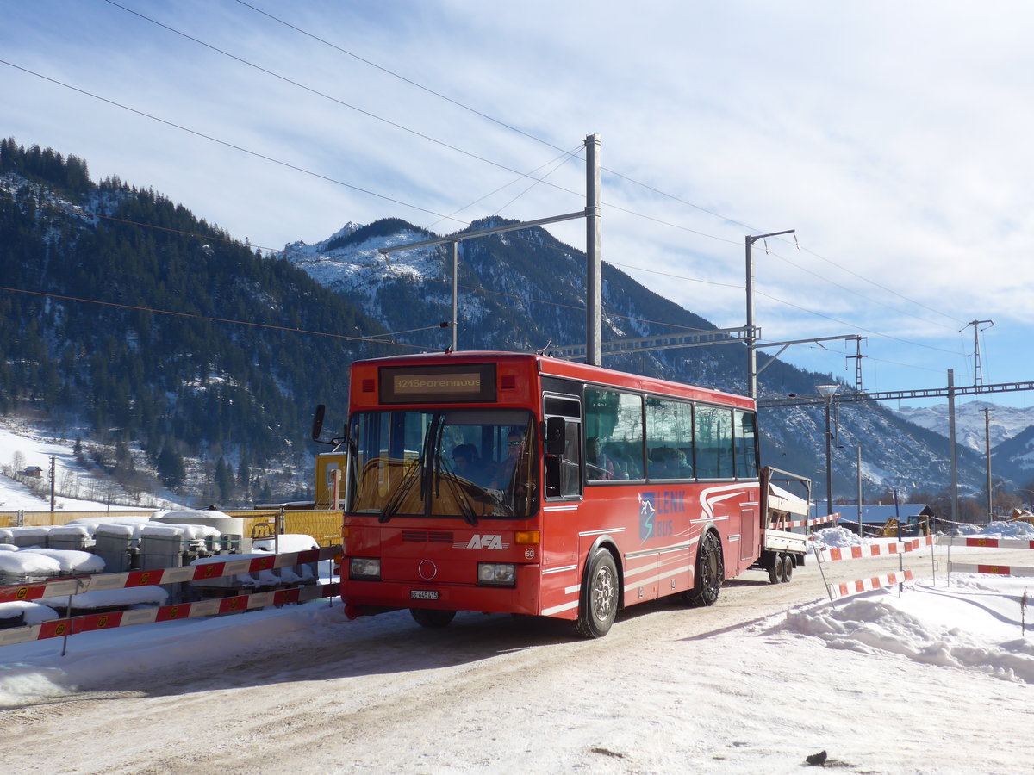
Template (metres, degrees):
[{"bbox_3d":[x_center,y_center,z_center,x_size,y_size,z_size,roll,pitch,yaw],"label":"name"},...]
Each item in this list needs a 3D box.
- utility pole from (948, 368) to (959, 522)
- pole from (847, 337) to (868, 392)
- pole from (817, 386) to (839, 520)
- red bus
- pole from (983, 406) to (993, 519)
[{"bbox_3d":[22.890,3.212,69.000,0.270,8.400,0.270,5,-7,-44],"label":"utility pole"},{"bbox_3d":[19.236,-1.274,74.000,0.400,3.190,1.350,5,-7,-44],"label":"pole"},{"bbox_3d":[12.367,2.761,52.000,0.850,5.780,0.850,5,-7,-44],"label":"pole"},{"bbox_3d":[1.014,1.440,17.741,2.330,3.130,8.910,-1,-4,25],"label":"red bus"},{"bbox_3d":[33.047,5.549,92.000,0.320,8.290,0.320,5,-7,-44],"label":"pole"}]

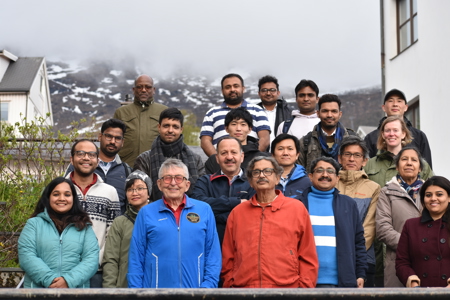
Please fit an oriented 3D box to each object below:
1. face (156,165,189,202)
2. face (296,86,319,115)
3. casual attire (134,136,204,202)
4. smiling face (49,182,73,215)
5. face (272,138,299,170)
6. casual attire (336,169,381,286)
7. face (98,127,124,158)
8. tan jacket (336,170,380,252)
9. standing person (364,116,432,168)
[{"bbox_3d":[-0.291,0.180,7.500,0.185,0.220,0.200,0,-11,-2],"label":"face"},{"bbox_3d":[0.616,-0.388,9.800,0.170,0.220,0.200,0,-10,0],"label":"face"},{"bbox_3d":[-0.392,0.228,9.100,0.520,0.680,0.300,0,-9,-3],"label":"casual attire"},{"bbox_3d":[-0.970,0.288,7.800,0.150,0.190,0.150,0,-4,-6],"label":"smiling face"},{"bbox_3d":[0.413,0.027,8.950,0.175,0.205,0.160,0,-4,2],"label":"face"},{"bbox_3d":[0.811,0.484,8.284,0.450,0.720,0.280,0,-10,0],"label":"casual attire"},{"bbox_3d":[-0.765,-0.051,8.850,0.168,0.220,0.190,10,-9,-12],"label":"face"},{"bbox_3d":[0.837,0.417,8.750,0.460,0.650,0.280,-1,-8,9],"label":"tan jacket"},{"bbox_3d":[1.183,0.575,8.850,0.480,1.650,0.320,0,-10,0],"label":"standing person"}]

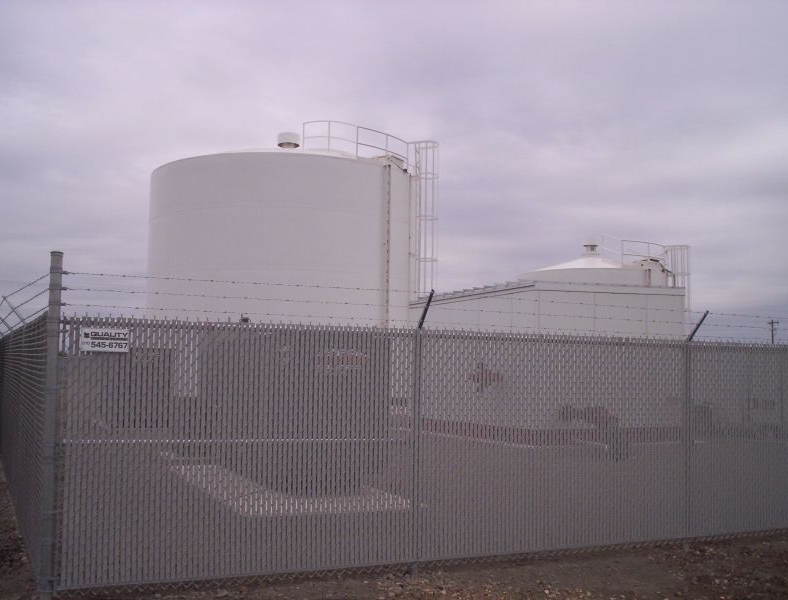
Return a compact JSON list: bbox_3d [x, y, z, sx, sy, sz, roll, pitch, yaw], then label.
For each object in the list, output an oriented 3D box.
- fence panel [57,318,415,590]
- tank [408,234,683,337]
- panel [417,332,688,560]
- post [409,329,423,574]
[{"bbox_3d":[-1.011,1.062,6.213,2.584,1.796,0.060,3,-5,-26],"label":"fence panel"},{"bbox_3d":[3.864,0.994,23.060,6.000,4.900,8.500,3,-5,-26],"label":"tank"},{"bbox_3d":[1.461,1.221,7.410,2.845,1.796,0.060,3,-5,-26],"label":"panel"},{"bbox_3d":[0.172,1.187,6.805,0.060,1.909,0.060,3,-5,-26],"label":"post"}]

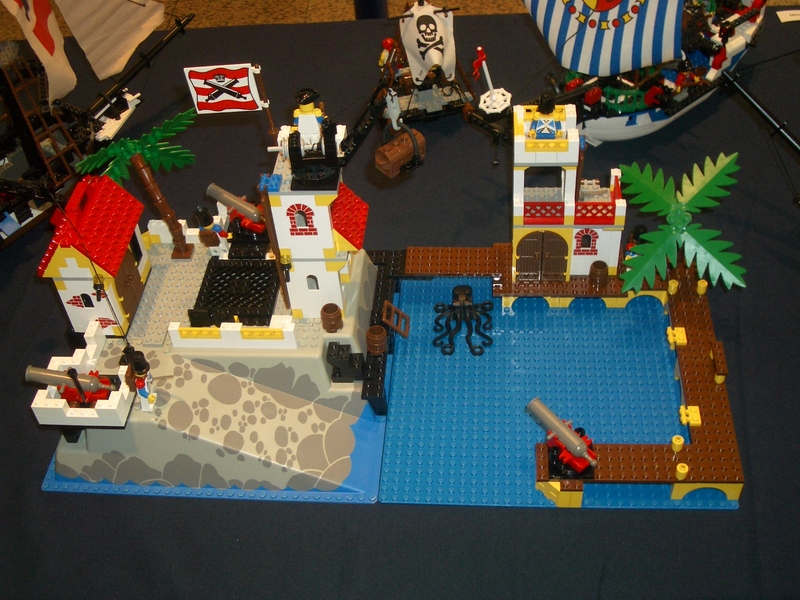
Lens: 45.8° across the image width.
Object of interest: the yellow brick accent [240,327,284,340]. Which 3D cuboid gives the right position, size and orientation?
[{"bbox_3d":[-0.101,0.023,0.707,0.032,0.010,0.008,1,44,6],"label":"yellow brick accent"}]

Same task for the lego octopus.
[{"bbox_3d":[0.053,0.016,0.789,0.051,0.020,0.070,1,44,6],"label":"lego octopus"}]

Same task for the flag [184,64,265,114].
[{"bbox_3d":[-0.119,-0.143,0.643,0.050,0.037,0.004,-1,44,7],"label":"flag"}]

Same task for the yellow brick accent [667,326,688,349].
[{"bbox_3d":[0.216,0.028,0.740,0.015,0.005,0.016,1,44,6],"label":"yellow brick accent"}]

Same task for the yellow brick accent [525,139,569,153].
[{"bbox_3d":[0.110,-0.116,0.705,0.032,0.010,0.008,1,44,6],"label":"yellow brick accent"}]

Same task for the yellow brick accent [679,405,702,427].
[{"bbox_3d":[0.209,0.083,0.683,0.015,0.005,0.016,1,44,6],"label":"yellow brick accent"}]

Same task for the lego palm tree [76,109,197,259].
[{"bbox_3d":[-0.202,-0.087,0.765,0.129,0.113,0.120,1,44,6],"label":"lego palm tree"}]

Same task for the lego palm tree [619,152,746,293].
[{"bbox_3d":[0.219,-0.051,0.743,0.100,0.114,0.102,1,44,6],"label":"lego palm tree"}]

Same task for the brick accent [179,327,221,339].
[{"bbox_3d":[-0.148,0.023,0.712,0.032,0.010,0.008,1,44,6],"label":"brick accent"}]

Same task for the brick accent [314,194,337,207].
[{"bbox_3d":[-0.049,-0.071,0.653,0.016,0.010,0.008,1,44,6],"label":"brick accent"}]

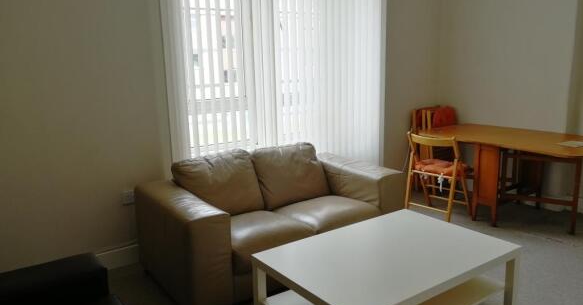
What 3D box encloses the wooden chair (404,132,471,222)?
[{"bbox_3d":[1.347,0.211,4.144,0.440,0.780,0.500,9,15,43],"label":"wooden chair"}]

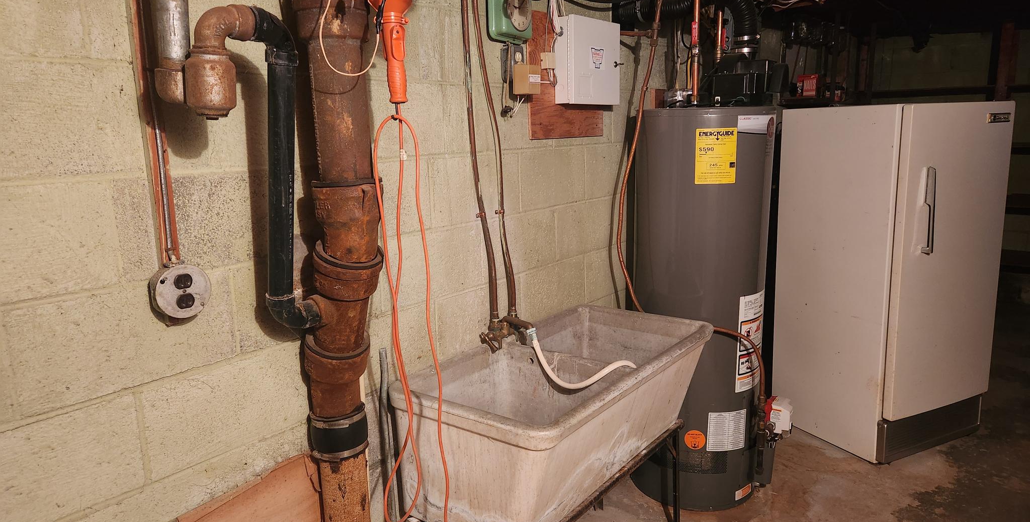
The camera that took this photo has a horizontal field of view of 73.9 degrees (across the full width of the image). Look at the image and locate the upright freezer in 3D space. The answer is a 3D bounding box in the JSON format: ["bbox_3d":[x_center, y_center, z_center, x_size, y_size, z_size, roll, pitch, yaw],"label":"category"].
[{"bbox_3d":[1.744,0.053,3.243,0.702,1.532,0.647,-7,12,-26],"label":"upright freezer"}]

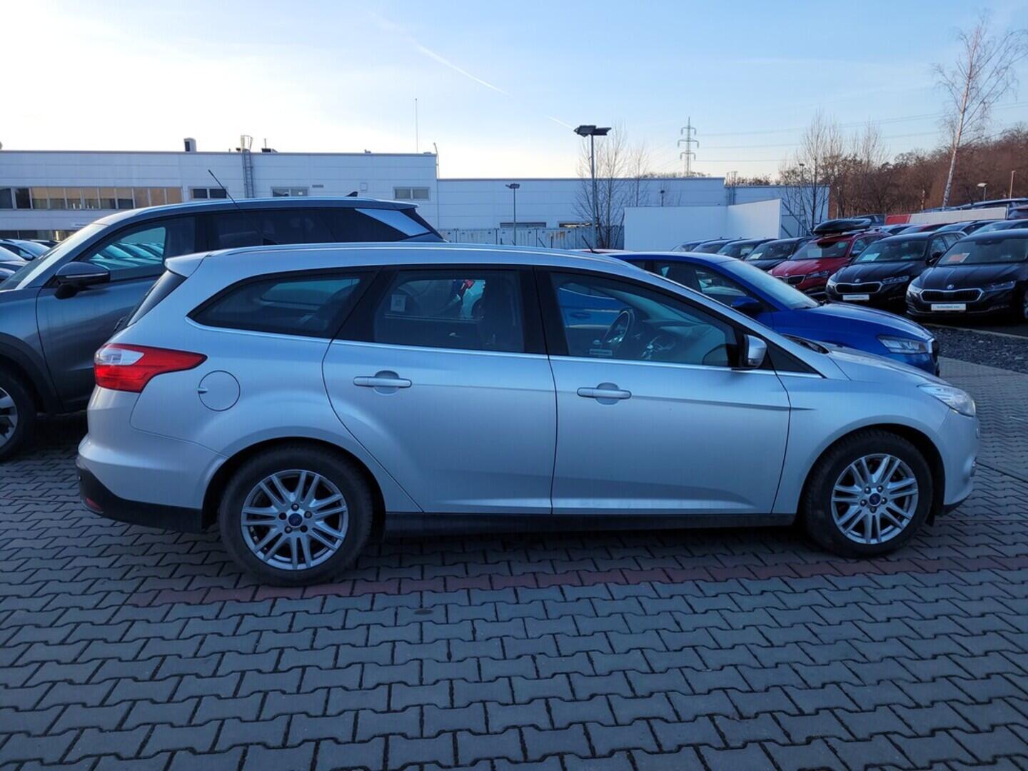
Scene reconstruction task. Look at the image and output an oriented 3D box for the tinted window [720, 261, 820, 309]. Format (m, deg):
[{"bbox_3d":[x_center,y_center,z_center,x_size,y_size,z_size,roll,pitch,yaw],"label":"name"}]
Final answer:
[{"bbox_3d":[2.258,-0.884,6.863,0.854,0.170,1.380,30,16,8],"label":"tinted window"}]

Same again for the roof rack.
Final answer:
[{"bbox_3d":[8.391,-4.047,19.700,1.930,0.380,0.790,-13,16,-38],"label":"roof rack"}]

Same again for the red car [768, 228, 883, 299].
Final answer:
[{"bbox_3d":[8.025,-2.966,19.295,4.340,1.570,1.830,-14,13,-39],"label":"red car"}]

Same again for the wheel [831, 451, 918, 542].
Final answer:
[{"bbox_3d":[1.688,0.523,3.708,0.444,0.444,0.180,-1,10,-8],"label":"wheel"}]

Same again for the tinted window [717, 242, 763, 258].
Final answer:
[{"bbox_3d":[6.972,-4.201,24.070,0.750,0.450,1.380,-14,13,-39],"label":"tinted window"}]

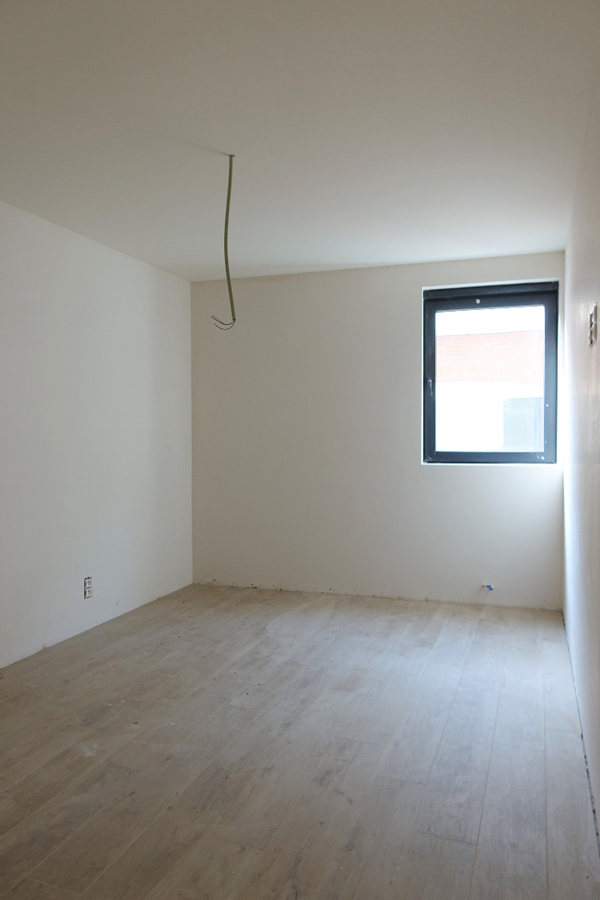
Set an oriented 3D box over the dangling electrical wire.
[{"bbox_3d":[-0.348,-0.944,2.727,0.114,0.779,0.070,0,2,0],"label":"dangling electrical wire"}]

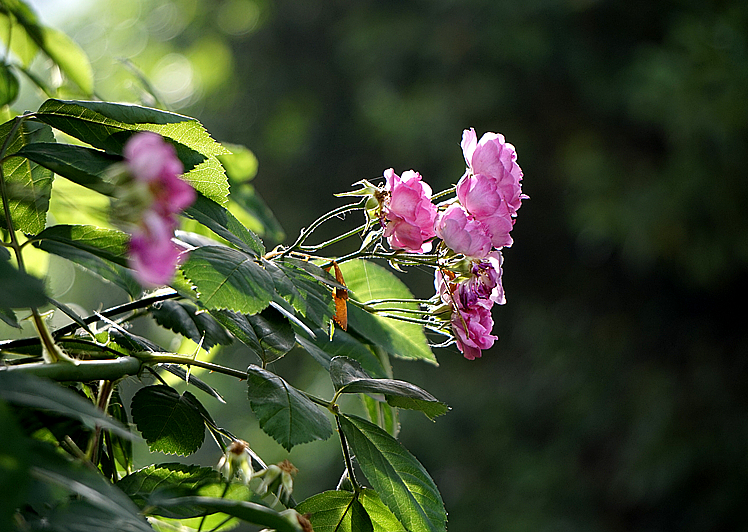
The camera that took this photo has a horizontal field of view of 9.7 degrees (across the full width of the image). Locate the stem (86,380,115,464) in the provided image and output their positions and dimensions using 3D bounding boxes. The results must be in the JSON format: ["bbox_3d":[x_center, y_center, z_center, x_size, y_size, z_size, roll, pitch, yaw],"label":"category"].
[{"bbox_3d":[-0.112,0.064,1.810,0.006,0.036,0.006,9,0,0],"label":"stem"}]

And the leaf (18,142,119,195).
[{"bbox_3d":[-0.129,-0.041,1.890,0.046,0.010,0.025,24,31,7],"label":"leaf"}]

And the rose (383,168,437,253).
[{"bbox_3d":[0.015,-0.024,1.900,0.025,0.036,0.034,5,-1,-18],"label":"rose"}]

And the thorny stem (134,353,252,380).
[{"bbox_3d":[-0.074,0.041,1.800,0.049,0.006,0.007,11,0,0],"label":"thorny stem"}]

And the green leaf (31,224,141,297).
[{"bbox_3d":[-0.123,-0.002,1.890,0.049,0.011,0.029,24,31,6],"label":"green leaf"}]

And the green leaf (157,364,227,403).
[{"bbox_3d":[-0.075,0.048,1.820,0.034,0.006,0.018,29,9,7],"label":"green leaf"}]

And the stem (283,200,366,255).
[{"bbox_3d":[-0.020,-0.016,1.800,0.041,0.008,0.008,-31,0,0],"label":"stem"}]

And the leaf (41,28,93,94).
[{"bbox_3d":[-0.137,-0.092,1.970,0.022,0.040,0.010,-38,0,-42],"label":"leaf"}]

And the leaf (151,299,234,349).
[{"bbox_3d":[-0.075,0.024,1.830,0.040,0.009,0.024,25,39,9],"label":"leaf"}]

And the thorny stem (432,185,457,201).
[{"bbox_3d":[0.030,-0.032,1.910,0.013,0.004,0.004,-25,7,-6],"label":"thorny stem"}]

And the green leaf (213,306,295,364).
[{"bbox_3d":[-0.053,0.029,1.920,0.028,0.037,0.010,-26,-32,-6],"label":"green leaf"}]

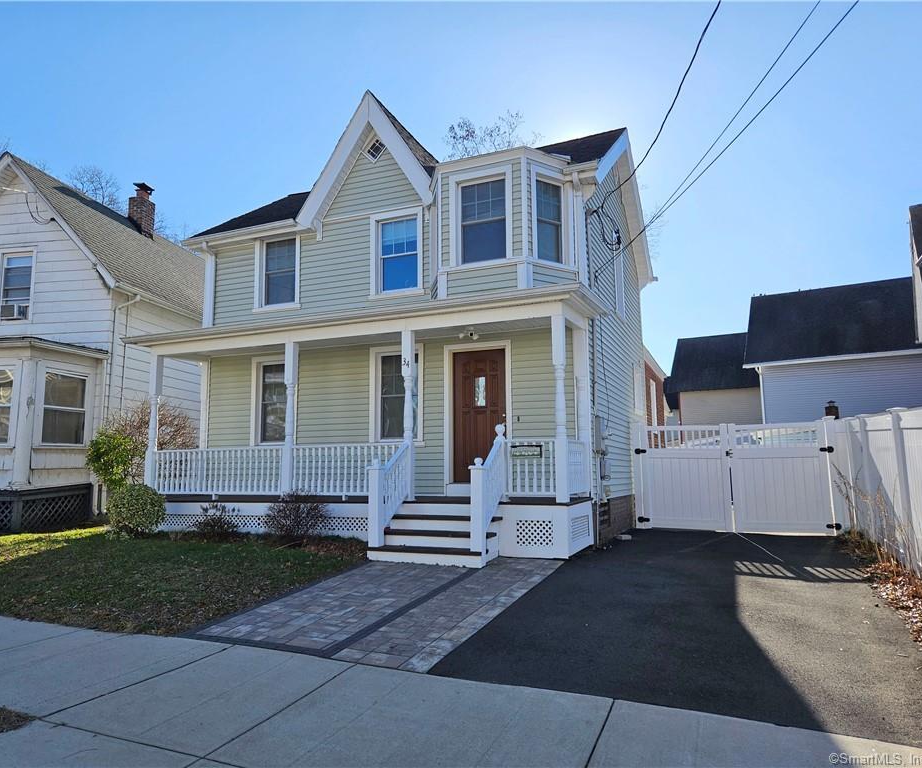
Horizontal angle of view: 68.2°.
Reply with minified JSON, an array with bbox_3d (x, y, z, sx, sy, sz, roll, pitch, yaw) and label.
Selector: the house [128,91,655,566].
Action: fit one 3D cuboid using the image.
[{"bbox_3d":[-0.691,-0.934,12.887,7.670,7.350,8.020,-4,-8,23],"label":"house"}]

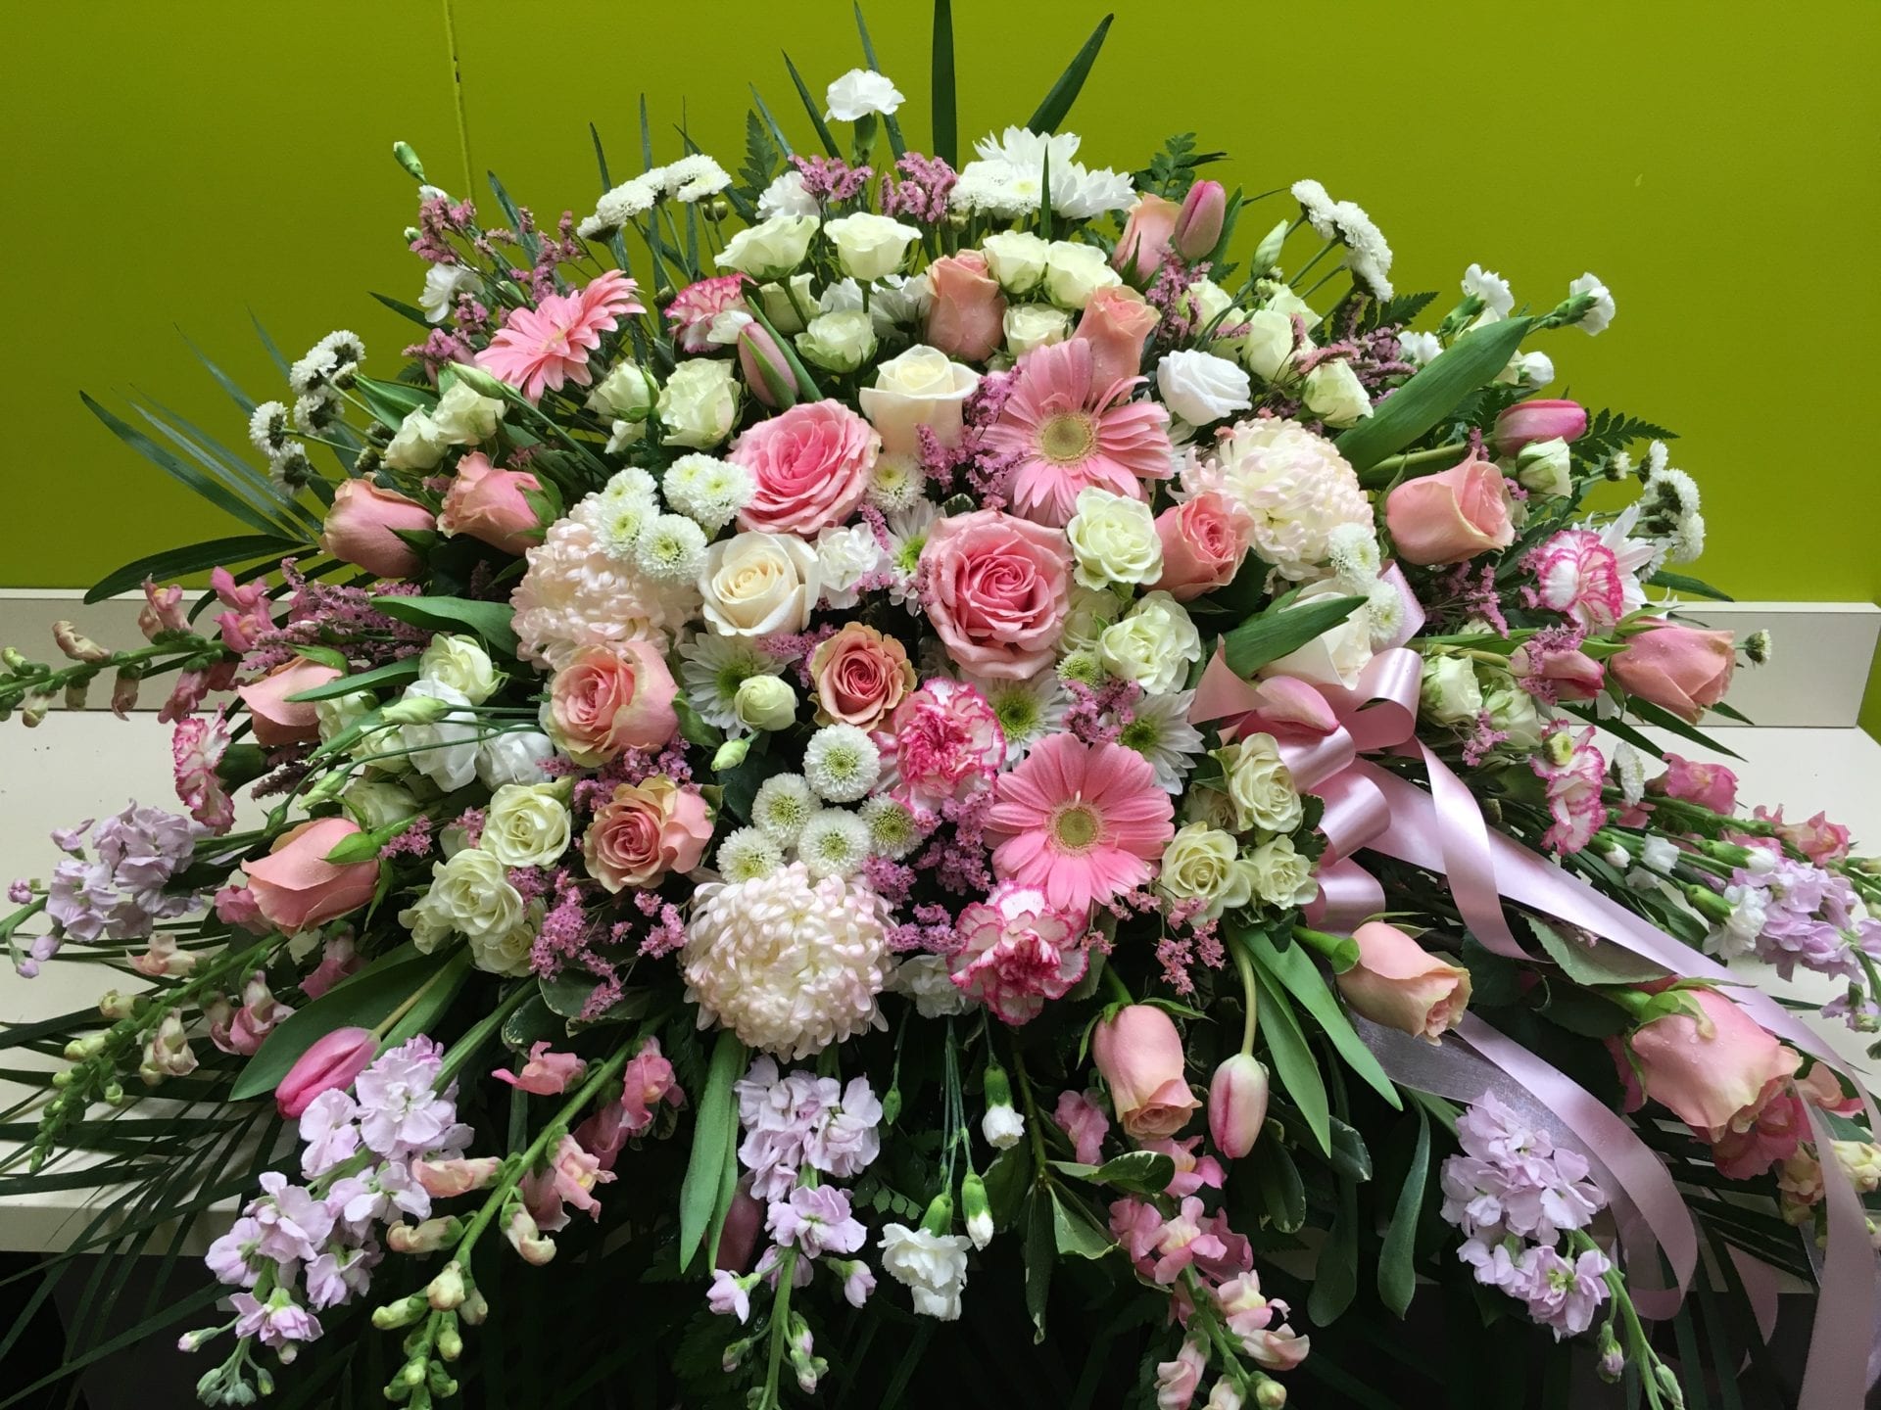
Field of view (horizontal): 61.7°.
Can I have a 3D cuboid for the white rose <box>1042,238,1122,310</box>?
[{"bbox_3d":[0.083,-0.247,0.915,0.045,0.037,0.045,10,33,0],"label":"white rose"}]

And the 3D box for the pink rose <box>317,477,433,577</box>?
[{"bbox_3d":[-0.321,-0.100,0.900,0.062,0.049,0.049,17,0,-25],"label":"pink rose"}]

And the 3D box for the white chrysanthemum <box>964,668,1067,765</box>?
[{"bbox_3d":[0.044,0.006,0.920,0.064,0.064,0.023,0,-3,0],"label":"white chrysanthemum"}]

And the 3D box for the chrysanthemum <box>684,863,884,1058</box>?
[{"bbox_3d":[-0.084,0.138,0.850,0.108,0.108,0.078,0,-3,0],"label":"chrysanthemum"}]

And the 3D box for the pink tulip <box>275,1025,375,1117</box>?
[{"bbox_3d":[-0.316,0.189,0.810,0.058,0.028,0.028,-39,0,-6],"label":"pink tulip"}]

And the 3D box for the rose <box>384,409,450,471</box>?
[{"bbox_3d":[-0.325,-0.165,0.980,0.038,0.038,0.038,-46,24,-6],"label":"rose"}]

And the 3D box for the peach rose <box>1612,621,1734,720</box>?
[{"bbox_3d":[0.391,-0.018,0.842,0.058,0.048,0.048,16,0,21],"label":"peach rose"}]

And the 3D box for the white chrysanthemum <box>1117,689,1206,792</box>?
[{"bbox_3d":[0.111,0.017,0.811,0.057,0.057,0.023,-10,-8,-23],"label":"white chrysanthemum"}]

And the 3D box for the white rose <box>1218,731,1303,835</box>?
[{"bbox_3d":[0.166,0.041,0.820,0.048,0.048,0.038,0,-3,-16],"label":"white rose"}]

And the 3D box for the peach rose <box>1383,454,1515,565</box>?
[{"bbox_3d":[0.300,-0.116,0.930,0.073,0.063,0.063,-7,0,22],"label":"peach rose"}]

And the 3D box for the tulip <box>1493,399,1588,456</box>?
[{"bbox_3d":[0.357,-0.165,0.940,0.056,0.035,0.035,-10,0,18],"label":"tulip"}]

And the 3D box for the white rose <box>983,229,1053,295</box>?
[{"bbox_3d":[0.044,-0.259,0.920,0.041,0.036,0.039,3,30,2],"label":"white rose"}]

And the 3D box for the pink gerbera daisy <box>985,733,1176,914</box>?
[{"bbox_3d":[0.078,0.067,0.875,0.105,0.105,0.031,0,3,0],"label":"pink gerbera daisy"}]

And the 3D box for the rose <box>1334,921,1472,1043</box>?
[{"bbox_3d":[0.243,0.145,0.825,0.072,0.051,0.051,34,0,12],"label":"rose"}]

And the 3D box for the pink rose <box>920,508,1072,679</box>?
[{"bbox_3d":[0.028,-0.055,0.790,0.076,0.084,0.055,-1,-2,-3],"label":"pink rose"}]

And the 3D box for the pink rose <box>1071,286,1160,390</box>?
[{"bbox_3d":[0.097,-0.200,0.879,0.047,0.054,0.047,14,34,0],"label":"pink rose"}]

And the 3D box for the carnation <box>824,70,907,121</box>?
[{"bbox_3d":[-0.047,-0.376,0.970,0.050,0.032,0.047,2,28,-3],"label":"carnation"}]

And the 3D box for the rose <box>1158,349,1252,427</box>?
[{"bbox_3d":[0.151,-0.180,0.900,0.054,0.042,0.054,30,45,0],"label":"rose"}]

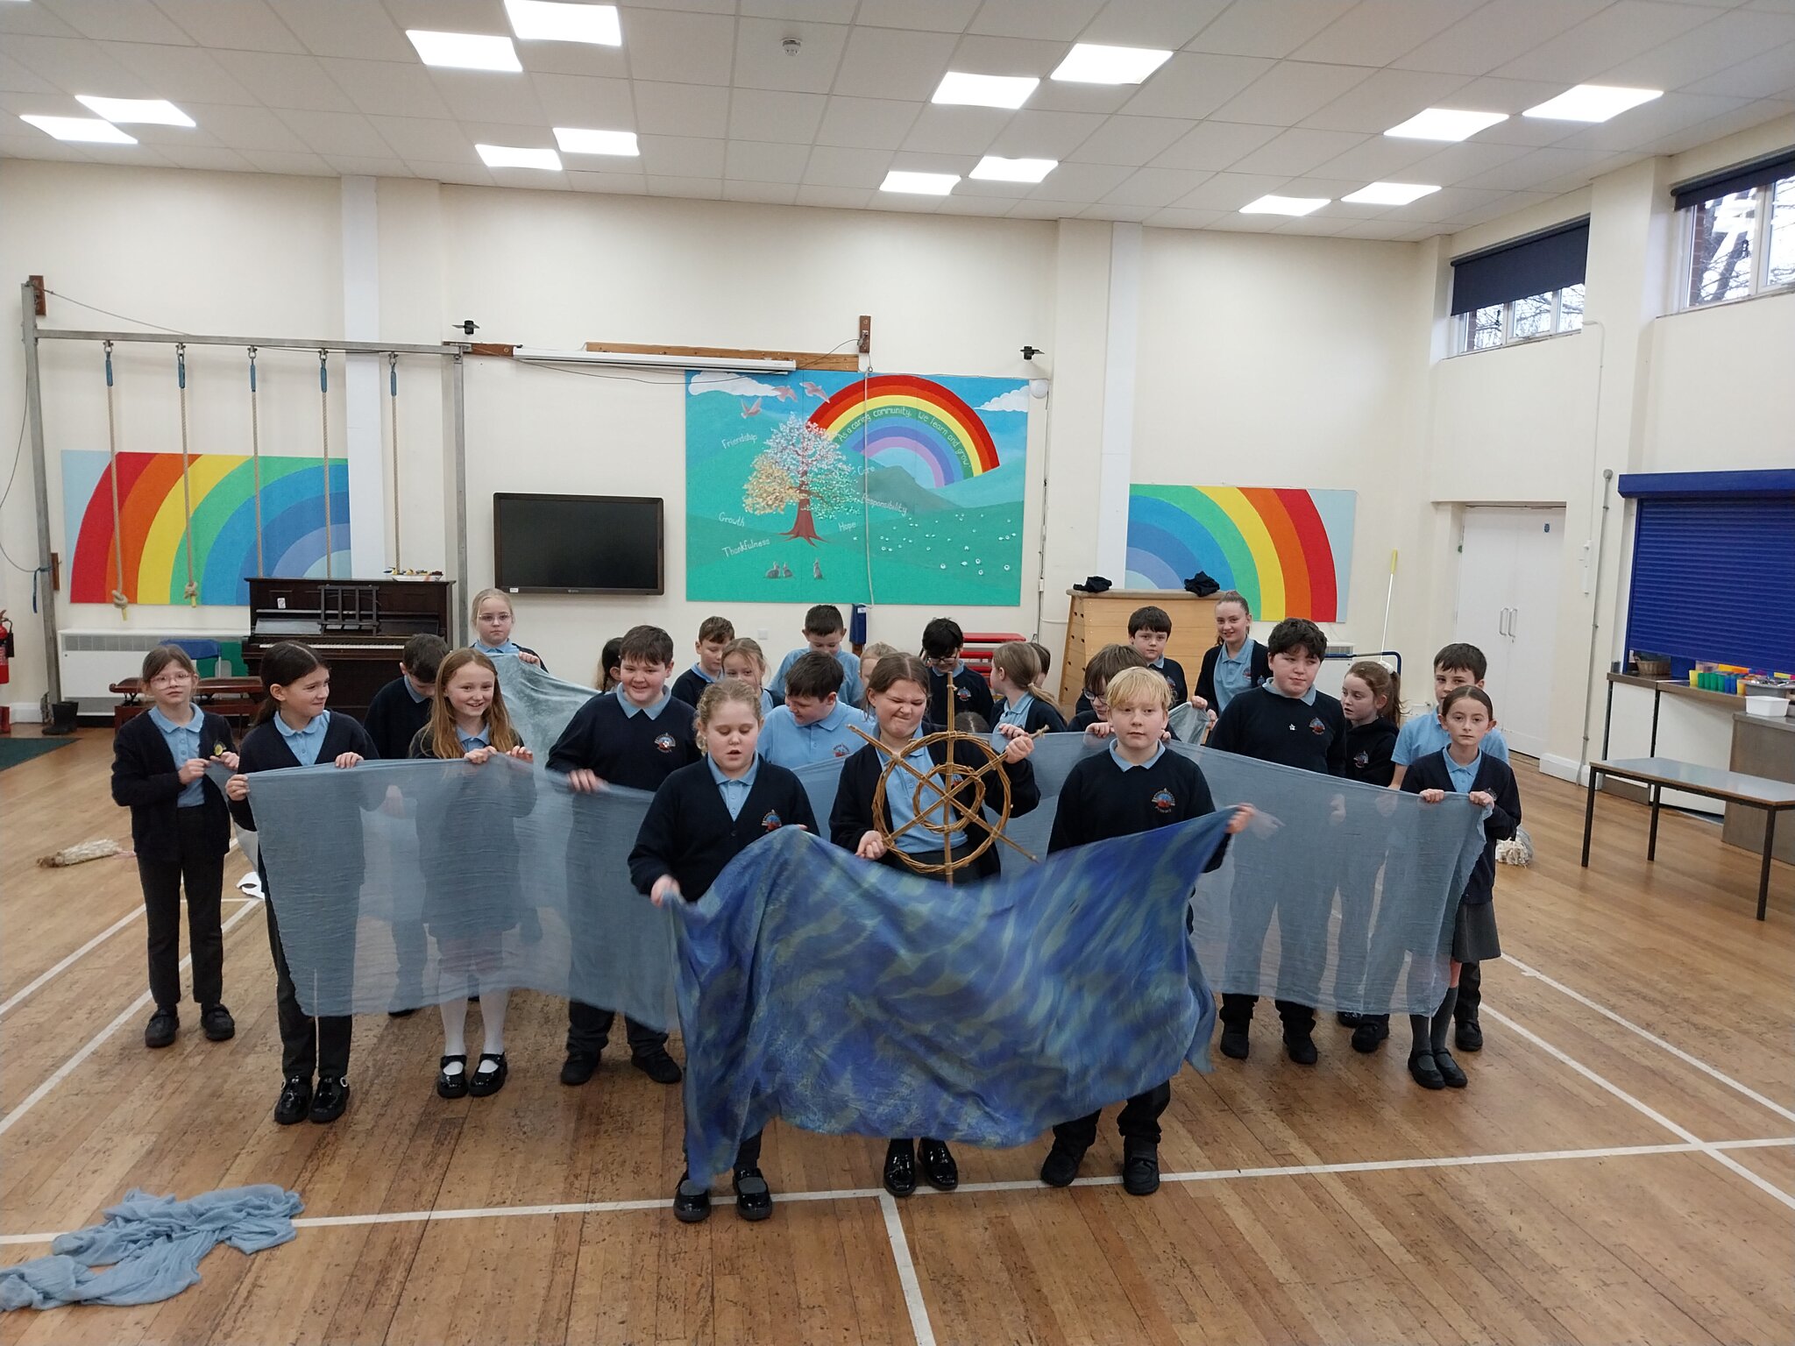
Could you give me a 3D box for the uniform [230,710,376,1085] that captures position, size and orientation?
[{"bbox_3d":[-1.802,0.705,4.154,0.440,1.190,0.320,-1,7,-21],"label":"uniform"}]

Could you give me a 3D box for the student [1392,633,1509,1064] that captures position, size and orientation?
[{"bbox_3d":[2.021,0.632,4.932,0.460,1.480,0.360,4,7,19],"label":"student"}]

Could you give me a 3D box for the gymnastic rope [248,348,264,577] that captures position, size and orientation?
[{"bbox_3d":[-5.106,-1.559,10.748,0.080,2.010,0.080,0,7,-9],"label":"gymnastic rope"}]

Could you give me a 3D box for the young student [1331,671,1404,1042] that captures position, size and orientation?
[{"bbox_3d":[1.756,0.640,5.138,0.420,1.400,0.340,8,10,44],"label":"young student"}]

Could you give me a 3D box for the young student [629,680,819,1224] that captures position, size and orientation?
[{"bbox_3d":[-0.451,0.713,3.546,0.480,1.420,0.360,1,7,-6],"label":"young student"}]

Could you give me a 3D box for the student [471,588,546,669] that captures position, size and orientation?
[{"bbox_3d":[-1.665,0.428,5.629,0.430,1.530,0.340,-1,7,-19],"label":"student"}]

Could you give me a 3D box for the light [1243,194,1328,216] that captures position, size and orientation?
[{"bbox_3d":[3.129,-3.786,10.925,0.585,0.040,0.585,0,7,-9],"label":"light"}]

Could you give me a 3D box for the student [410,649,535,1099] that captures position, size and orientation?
[{"bbox_3d":[-1.373,0.643,4.386,0.390,1.430,0.340,0,7,-16],"label":"student"}]

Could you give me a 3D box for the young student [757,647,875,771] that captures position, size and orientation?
[{"bbox_3d":[-0.287,0.594,4.667,0.420,1.400,0.300,1,7,-3],"label":"young student"}]

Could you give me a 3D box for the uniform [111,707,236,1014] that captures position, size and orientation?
[{"bbox_3d":[-2.473,0.643,4.645,0.420,1.050,0.280,-1,7,-20],"label":"uniform"}]

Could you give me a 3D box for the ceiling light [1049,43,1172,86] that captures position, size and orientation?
[{"bbox_3d":[1.205,-3.431,7.612,0.600,0.050,0.600,1,7,-9],"label":"ceiling light"}]

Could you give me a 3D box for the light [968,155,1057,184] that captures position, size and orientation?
[{"bbox_3d":[0.847,-3.731,9.971,0.585,0.040,0.585,0,7,-9],"label":"light"}]

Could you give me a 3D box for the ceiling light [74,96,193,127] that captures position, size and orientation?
[{"bbox_3d":[-5.081,-3.789,9.050,0.600,0.050,0.600,0,7,-9],"label":"ceiling light"}]

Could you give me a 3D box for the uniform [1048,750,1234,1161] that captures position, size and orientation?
[{"bbox_3d":[0.664,0.795,3.842,0.510,1.190,0.350,2,7,7],"label":"uniform"}]

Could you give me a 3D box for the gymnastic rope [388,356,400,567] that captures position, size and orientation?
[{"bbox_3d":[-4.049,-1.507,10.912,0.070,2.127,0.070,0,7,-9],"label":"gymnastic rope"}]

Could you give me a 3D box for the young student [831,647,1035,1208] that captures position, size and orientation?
[{"bbox_3d":[0.082,0.706,3.841,0.560,1.510,0.410,1,7,-6],"label":"young student"}]

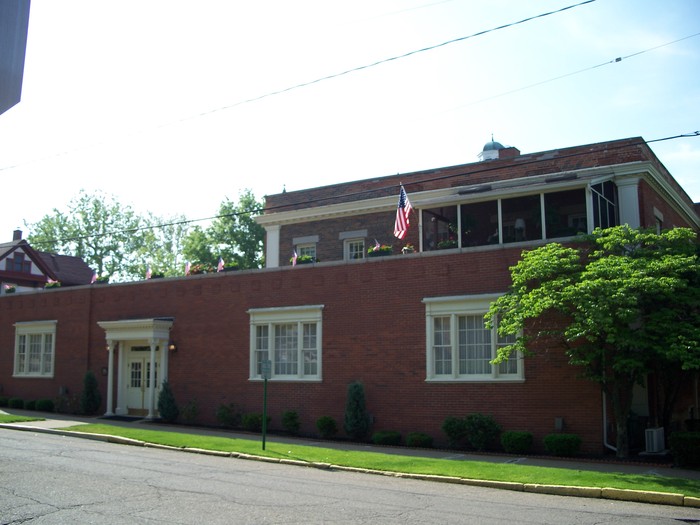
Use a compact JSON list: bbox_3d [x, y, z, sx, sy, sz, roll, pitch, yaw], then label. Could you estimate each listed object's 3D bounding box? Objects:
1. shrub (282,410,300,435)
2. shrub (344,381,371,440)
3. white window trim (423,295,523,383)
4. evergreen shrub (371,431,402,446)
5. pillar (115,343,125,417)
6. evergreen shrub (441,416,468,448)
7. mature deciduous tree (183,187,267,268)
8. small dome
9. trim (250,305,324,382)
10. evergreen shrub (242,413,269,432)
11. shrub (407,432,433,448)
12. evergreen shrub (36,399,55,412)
[{"bbox_3d":[-1.723,4.712,22.035,0.514,0.714,0.514,0,-8,0],"label":"shrub"},{"bbox_3d":[0.209,4.121,20.834,0.702,1.688,0.702,0,-8,0],"label":"shrub"},{"bbox_3d":[3.282,2.065,19.987,2.860,2.290,0.250,-5,-9,31],"label":"white window trim"},{"bbox_3d":[0.984,4.746,20.174,0.837,0.436,0.795,0,-8,0],"label":"evergreen shrub"},{"bbox_3d":[-8.216,4.113,26.760,0.320,2.650,0.270,-5,-10,32],"label":"pillar"},{"bbox_3d":[2.719,4.401,19.373,0.800,0.810,0.800,0,-8,0],"label":"evergreen shrub"},{"bbox_3d":[-7.104,1.975,46.050,7.000,12.900,7.000,-5,-9,31],"label":"mature deciduous tree"},{"bbox_3d":[5.754,-4.659,30.000,0.880,0.440,0.880,0,-8,0],"label":"small dome"},{"bbox_3d":[-2.031,2.545,23.245,2.900,2.310,0.250,-5,-9,31],"label":"trim"},{"bbox_3d":[-2.862,4.846,22.660,0.764,0.612,0.764,0,-8,0],"label":"evergreen shrub"},{"bbox_3d":[1.824,4.672,19.637,0.662,0.424,0.629,0,-8,0],"label":"shrub"},{"bbox_3d":[-11.458,5.372,28.108,0.720,0.520,0.720,-5,-9,31],"label":"evergreen shrub"}]

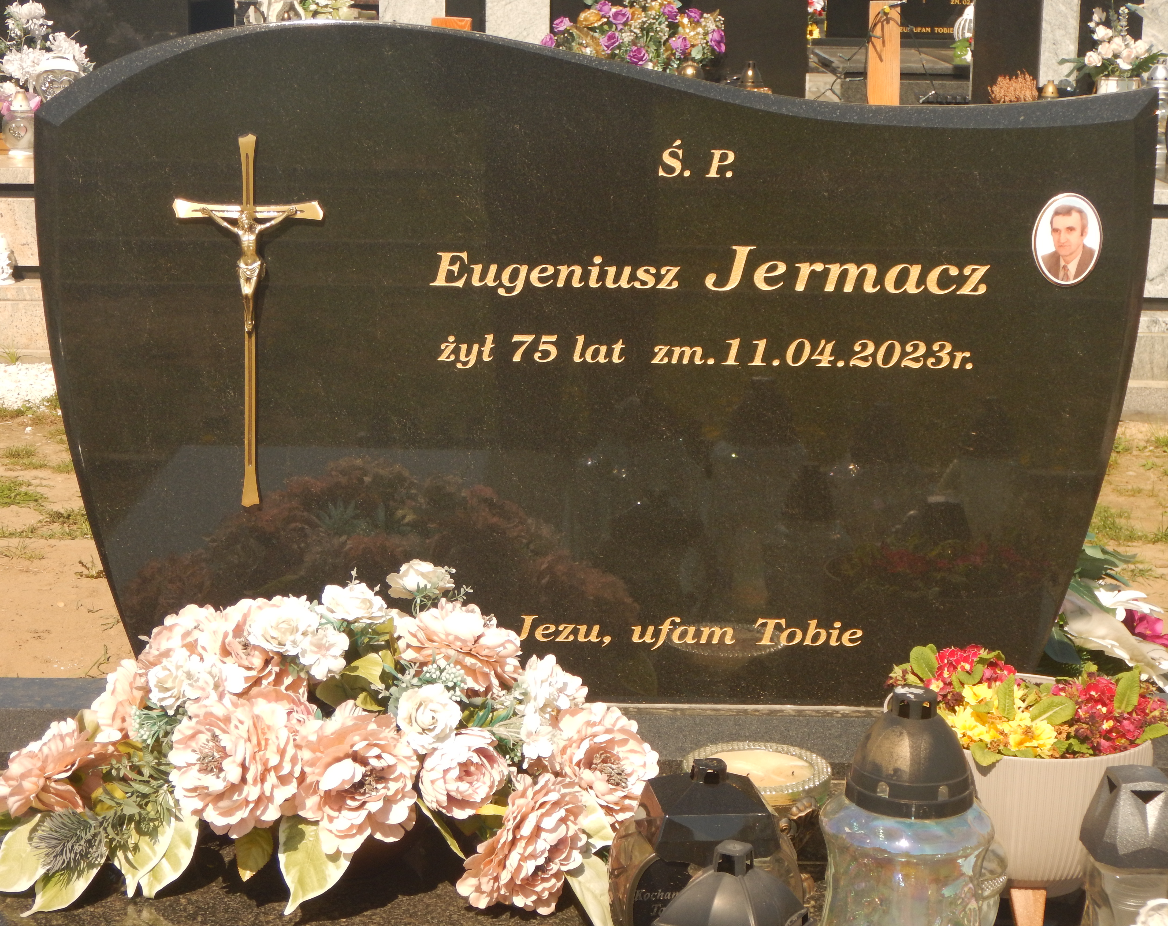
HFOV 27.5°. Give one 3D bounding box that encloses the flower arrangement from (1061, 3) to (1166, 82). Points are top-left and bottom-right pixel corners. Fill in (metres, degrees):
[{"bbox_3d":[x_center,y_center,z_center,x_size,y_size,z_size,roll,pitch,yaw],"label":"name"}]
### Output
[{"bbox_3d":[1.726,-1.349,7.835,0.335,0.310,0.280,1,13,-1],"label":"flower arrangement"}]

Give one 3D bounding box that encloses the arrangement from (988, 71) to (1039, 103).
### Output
[{"bbox_3d":[1.418,-1.216,7.919,0.170,0.165,0.160,1,13,-1],"label":"arrangement"}]

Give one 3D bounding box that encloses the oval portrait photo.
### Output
[{"bbox_3d":[0.586,-0.269,2.890,0.086,0.114,0.010,1,12,-1],"label":"oval portrait photo"}]

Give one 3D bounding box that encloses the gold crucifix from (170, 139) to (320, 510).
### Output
[{"bbox_3d":[-0.406,-0.169,2.890,0.181,0.458,0.035,1,12,-1],"label":"gold crucifix"}]

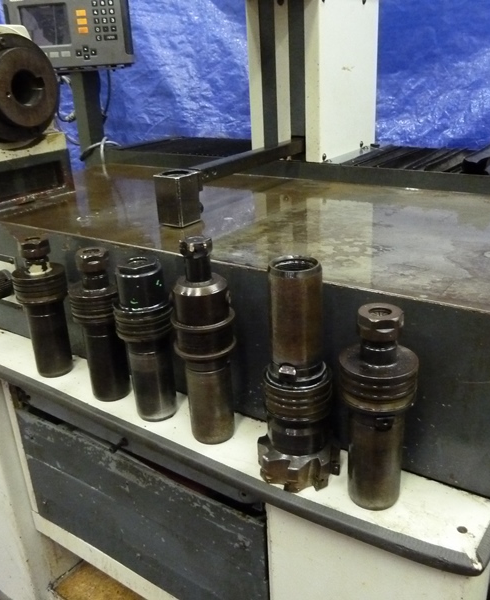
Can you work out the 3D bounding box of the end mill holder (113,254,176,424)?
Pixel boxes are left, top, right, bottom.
[{"bbox_3d":[-0.139,0.059,0.822,0.083,0.232,0.083,-3,22,1],"label":"end mill holder"}]

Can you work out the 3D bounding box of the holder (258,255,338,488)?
[{"bbox_3d":[0.062,0.085,0.686,0.103,0.267,0.103,-3,22,1],"label":"holder"}]

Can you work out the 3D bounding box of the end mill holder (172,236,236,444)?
[{"bbox_3d":[-0.052,0.056,0.757,0.083,0.278,0.083,-3,22,1],"label":"end mill holder"}]

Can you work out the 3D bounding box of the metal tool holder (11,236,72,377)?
[{"bbox_3d":[-0.332,0.014,0.959,0.084,0.231,0.084,12,27,33],"label":"metal tool holder"}]

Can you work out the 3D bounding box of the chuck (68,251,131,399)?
[{"bbox_3d":[-0.217,0.040,0.879,0.085,0.233,0.085,12,27,33],"label":"chuck"}]

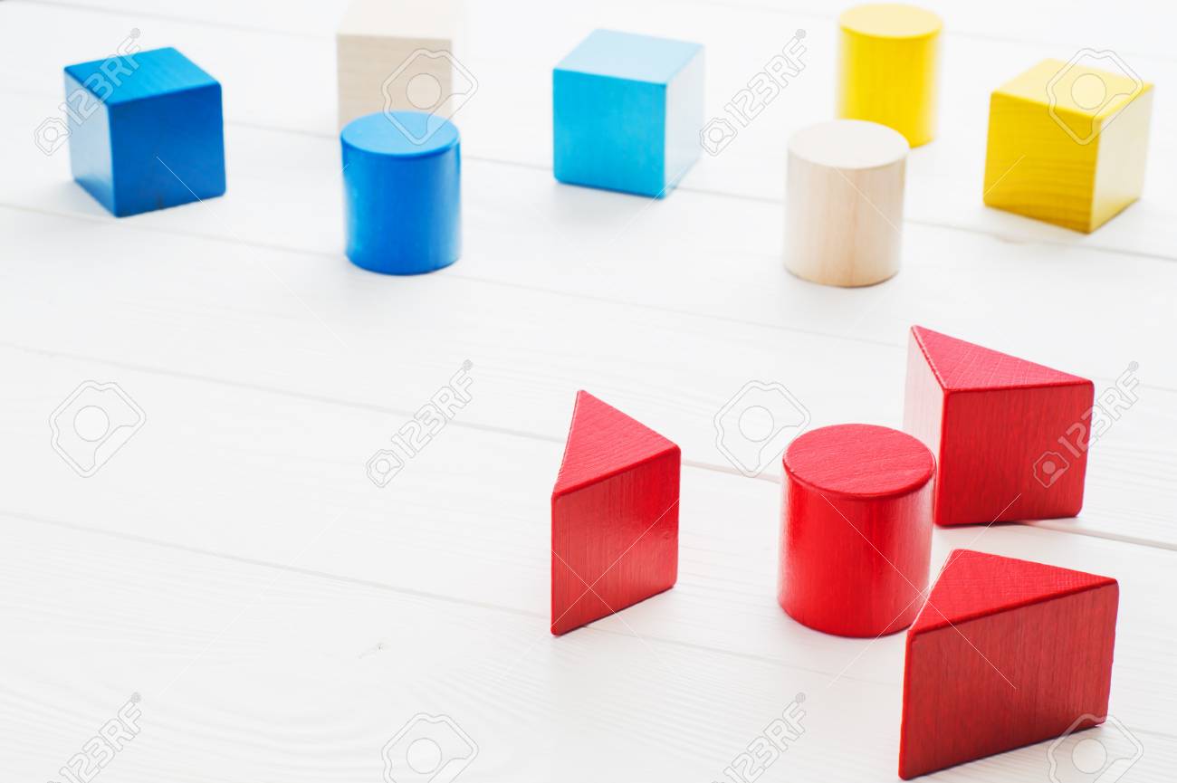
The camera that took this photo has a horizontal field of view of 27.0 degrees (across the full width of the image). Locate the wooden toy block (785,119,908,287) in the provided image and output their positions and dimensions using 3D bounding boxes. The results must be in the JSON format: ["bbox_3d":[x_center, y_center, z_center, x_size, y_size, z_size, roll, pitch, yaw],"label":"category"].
[{"bbox_3d":[0.080,-0.059,0.766,0.037,0.041,0.037,3,28,6],"label":"wooden toy block"}]

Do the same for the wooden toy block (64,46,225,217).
[{"bbox_3d":[-0.148,-0.087,0.820,0.040,0.040,0.040,-16,31,-27],"label":"wooden toy block"}]

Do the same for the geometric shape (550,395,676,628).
[{"bbox_3d":[-0.005,0.029,0.600,0.039,0.039,0.038,-20,33,-33],"label":"geometric shape"}]

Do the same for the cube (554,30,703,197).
[{"bbox_3d":[0.014,-0.095,0.835,0.040,0.040,0.040,10,29,18],"label":"cube"}]

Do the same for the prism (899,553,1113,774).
[{"bbox_3d":[0.087,0.058,0.546,0.054,0.038,0.026,-11,30,-21],"label":"prism"}]

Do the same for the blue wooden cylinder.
[{"bbox_3d":[-0.059,-0.063,0.774,0.037,0.041,0.037,-2,28,-4],"label":"blue wooden cylinder"}]

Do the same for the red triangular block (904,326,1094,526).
[{"bbox_3d":[0.106,0.008,0.641,0.039,0.039,0.038,-4,28,-7],"label":"red triangular block"}]

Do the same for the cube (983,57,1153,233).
[{"bbox_3d":[0.159,-0.081,0.811,0.040,0.040,0.040,19,33,31],"label":"cube"}]

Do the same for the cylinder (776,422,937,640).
[{"bbox_3d":[0.065,0.033,0.592,0.036,0.040,0.036,3,28,6],"label":"cylinder"}]

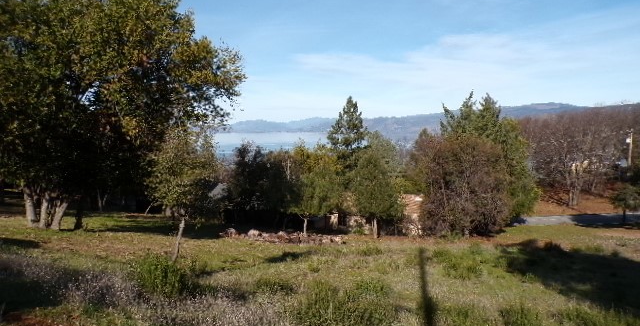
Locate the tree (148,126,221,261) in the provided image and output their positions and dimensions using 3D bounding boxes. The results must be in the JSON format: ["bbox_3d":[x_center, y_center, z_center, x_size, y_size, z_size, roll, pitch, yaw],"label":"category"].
[{"bbox_3d":[-4.307,0.994,14.000,2.260,4.230,2.200,0,5,0],"label":"tree"}]

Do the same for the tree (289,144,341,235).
[{"bbox_3d":[-0.291,1.404,23.500,2.670,4.870,2.800,0,5,0],"label":"tree"}]

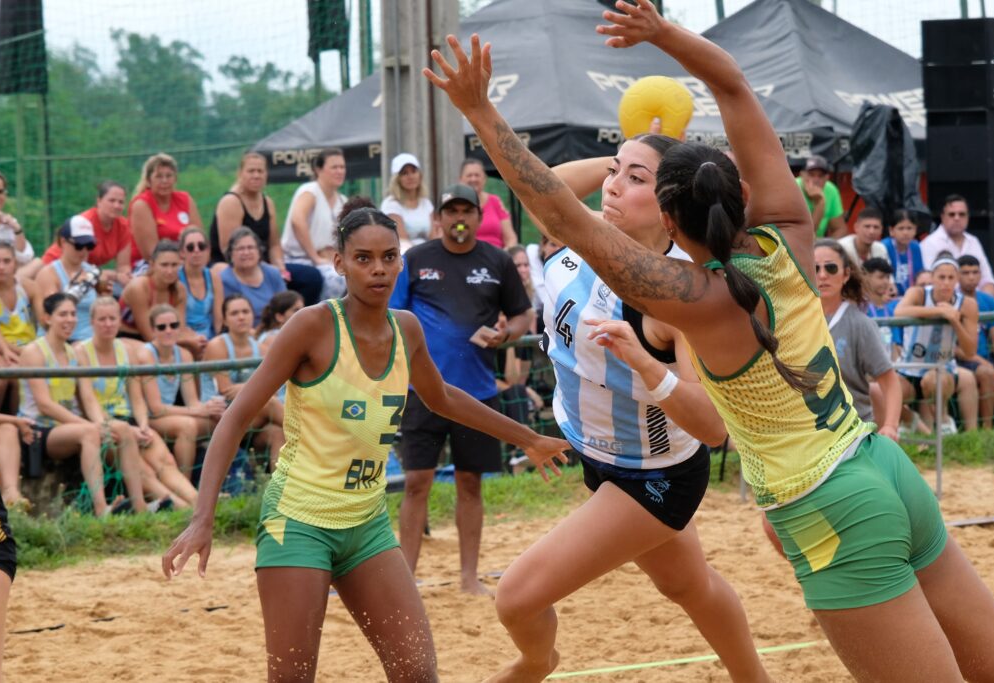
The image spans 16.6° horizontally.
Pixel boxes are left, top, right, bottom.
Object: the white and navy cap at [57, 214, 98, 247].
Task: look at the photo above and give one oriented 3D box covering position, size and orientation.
[{"bbox_3d":[-2.317,-0.606,18.900,0.175,0.140,0.260,-1,13,-30],"label":"white and navy cap"}]

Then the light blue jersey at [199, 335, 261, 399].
[{"bbox_3d":[-1.430,0.153,18.600,0.350,0.460,0.250,3,10,-27],"label":"light blue jersey"}]

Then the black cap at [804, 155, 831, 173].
[{"bbox_3d":[2.206,-1.225,23.500,0.175,0.125,0.260,0,3,6],"label":"black cap"}]

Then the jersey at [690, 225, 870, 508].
[{"bbox_3d":[0.583,0.055,7.000,0.350,0.520,0.250,-18,-6,-42],"label":"jersey"}]

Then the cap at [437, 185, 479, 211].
[{"bbox_3d":[-0.159,-0.599,14.300,0.175,0.125,0.260,0,3,3],"label":"cap"}]

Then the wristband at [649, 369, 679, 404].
[{"bbox_3d":[0.343,0.090,7.020,0.036,0.064,0.060,42,-7,-25],"label":"wristband"}]

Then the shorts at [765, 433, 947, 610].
[{"bbox_3d":[0.729,0.364,6.900,0.270,0.290,0.360,-27,-6,38],"label":"shorts"}]

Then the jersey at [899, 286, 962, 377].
[{"bbox_3d":[2.541,-0.059,20.100,0.370,0.520,0.260,3,13,-18],"label":"jersey"}]

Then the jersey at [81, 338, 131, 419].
[{"bbox_3d":[-2.099,0.205,18.400,0.330,0.460,0.230,-5,5,-16],"label":"jersey"}]

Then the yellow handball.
[{"bbox_3d":[0.347,-0.497,7.420,0.163,0.163,0.163,0,3,0],"label":"yellow handball"}]

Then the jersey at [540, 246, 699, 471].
[{"bbox_3d":[0.267,0.034,7.250,0.360,0.490,0.250,-5,2,43],"label":"jersey"}]

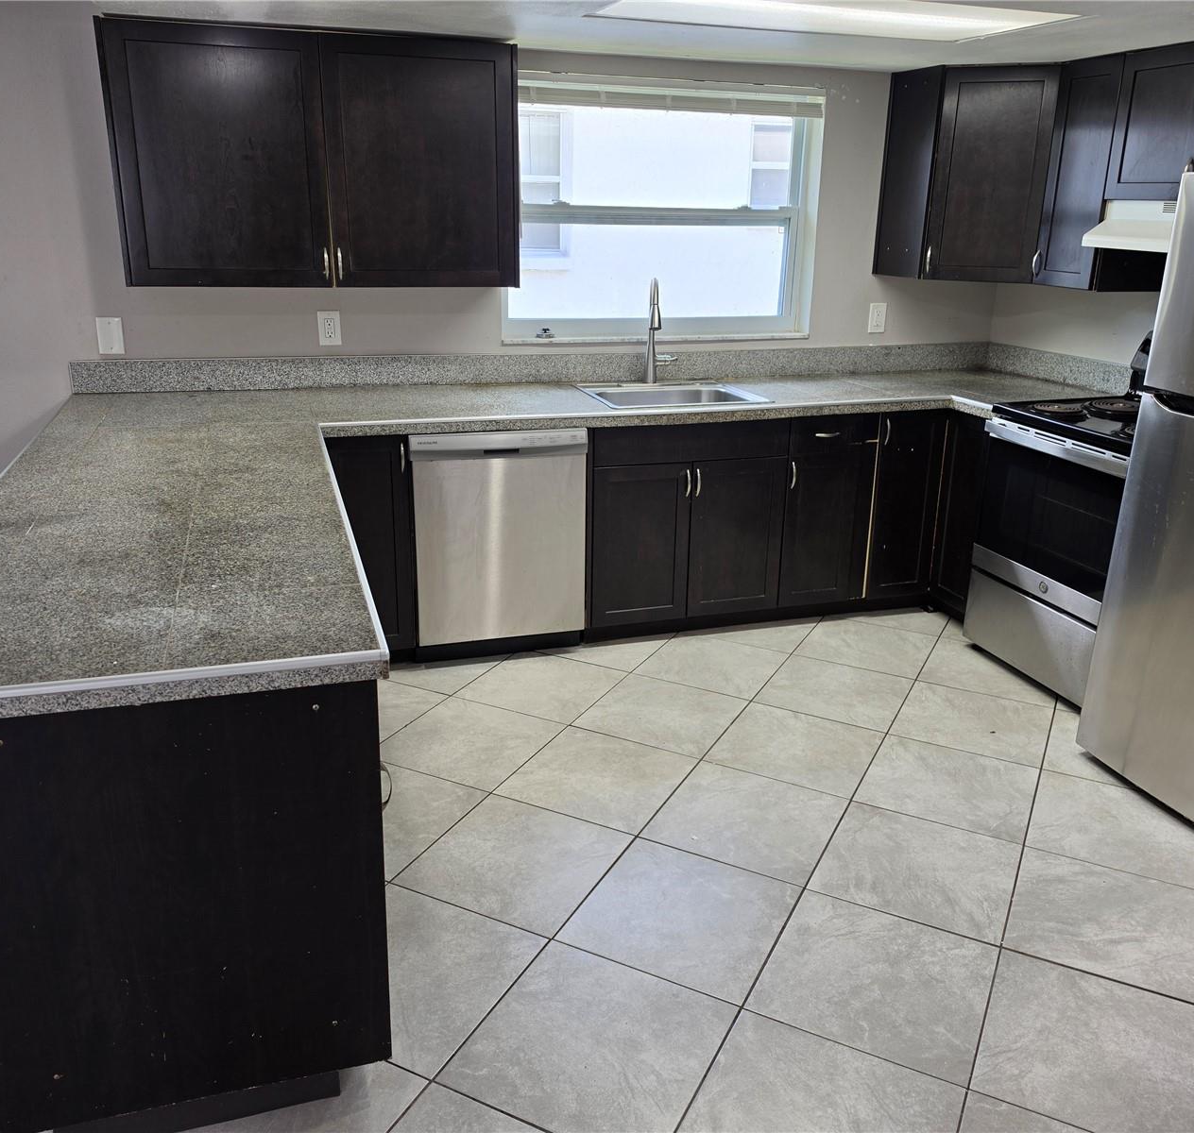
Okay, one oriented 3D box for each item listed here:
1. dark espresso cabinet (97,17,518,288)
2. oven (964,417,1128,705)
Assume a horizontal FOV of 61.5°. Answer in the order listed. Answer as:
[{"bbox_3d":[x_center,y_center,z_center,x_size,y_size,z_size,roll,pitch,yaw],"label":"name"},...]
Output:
[{"bbox_3d":[-0.911,-1.337,3.350,1.248,0.752,0.325,-5,20,-17],"label":"dark espresso cabinet"},{"bbox_3d":[1.806,-0.036,3.494,0.662,0.869,0.762,-5,20,-17],"label":"oven"}]

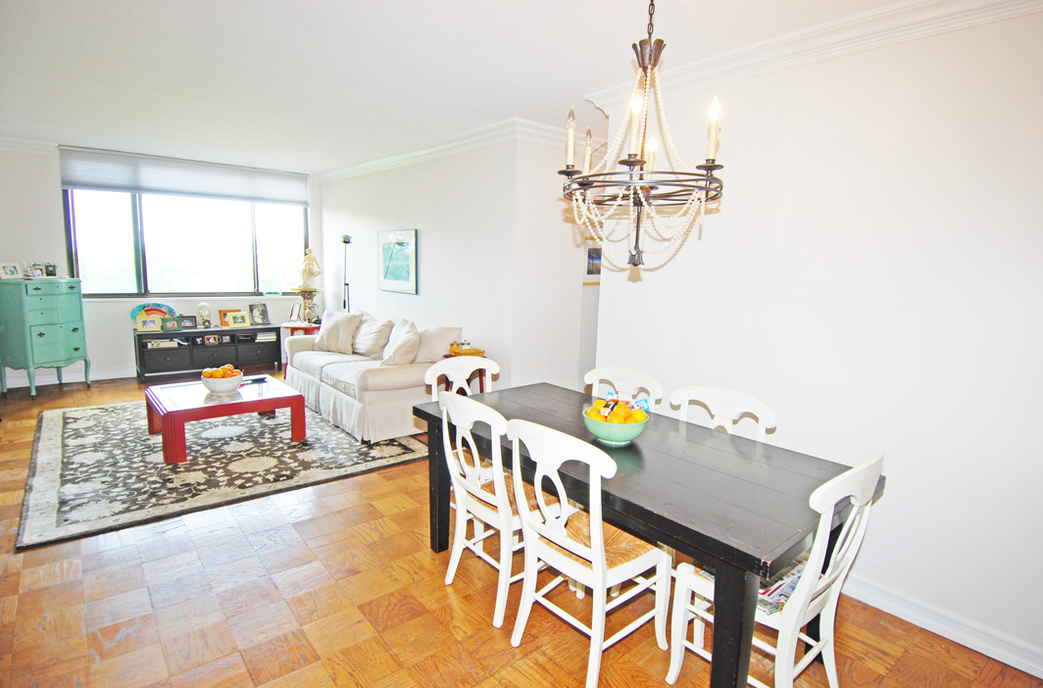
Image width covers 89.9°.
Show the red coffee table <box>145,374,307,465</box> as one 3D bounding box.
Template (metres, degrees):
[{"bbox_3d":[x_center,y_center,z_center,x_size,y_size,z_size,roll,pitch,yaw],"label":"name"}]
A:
[{"bbox_3d":[-2.418,0.557,4.271,0.970,0.370,0.960,-6,12,-40],"label":"red coffee table"}]

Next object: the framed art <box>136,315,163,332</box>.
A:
[{"bbox_3d":[-4.257,-0.229,5.966,0.215,0.170,0.050,-6,12,-40],"label":"framed art"}]

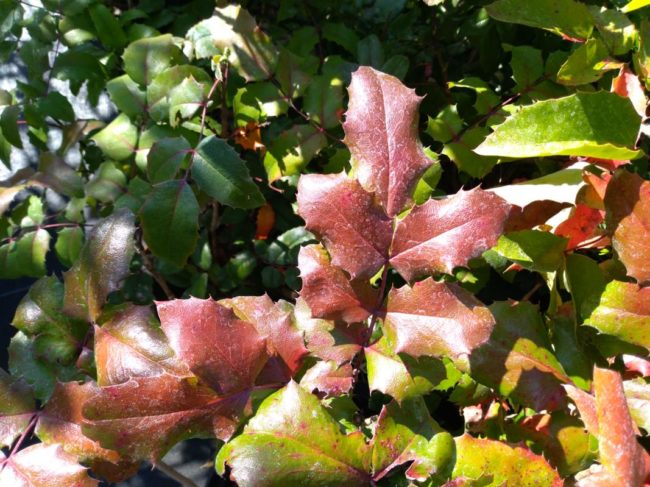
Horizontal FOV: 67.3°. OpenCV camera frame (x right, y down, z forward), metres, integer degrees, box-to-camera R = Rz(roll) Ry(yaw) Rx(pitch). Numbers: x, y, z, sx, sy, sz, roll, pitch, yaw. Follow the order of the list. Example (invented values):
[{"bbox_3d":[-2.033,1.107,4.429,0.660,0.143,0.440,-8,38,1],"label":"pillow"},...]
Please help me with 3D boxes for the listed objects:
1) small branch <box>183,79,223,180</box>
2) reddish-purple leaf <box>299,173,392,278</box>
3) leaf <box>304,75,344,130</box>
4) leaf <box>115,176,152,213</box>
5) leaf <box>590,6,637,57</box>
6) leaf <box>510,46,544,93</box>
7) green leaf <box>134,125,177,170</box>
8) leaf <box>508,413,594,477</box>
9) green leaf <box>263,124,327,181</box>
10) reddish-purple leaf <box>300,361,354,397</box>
[{"bbox_3d":[-0.122,-0.116,0.490,0.006,0.006,0.111,16,73,5],"label":"small branch"},{"bbox_3d":[0.011,-0.016,0.301,0.046,0.018,0.082,-39,64,-10],"label":"reddish-purple leaf"},{"bbox_3d":[-0.002,-0.169,0.580,0.045,0.015,0.071,0,70,0],"label":"leaf"},{"bbox_3d":[-0.184,-0.048,0.470,0.043,0.012,0.046,-39,70,-9],"label":"leaf"},{"bbox_3d":[0.222,-0.163,0.375,0.033,0.014,0.050,27,74,15],"label":"leaf"},{"bbox_3d":[0.220,-0.189,0.530,0.034,0.053,0.010,-2,-2,17],"label":"leaf"},{"bbox_3d":[-0.142,-0.086,0.410,0.039,0.010,0.042,-36,72,-21],"label":"green leaf"},{"bbox_3d":[0.176,0.156,0.380,0.069,0.020,0.052,17,67,7],"label":"leaf"},{"bbox_3d":[-0.025,-0.075,0.410,0.064,0.012,0.047,-43,72,-8],"label":"green leaf"},{"bbox_3d":[0.002,0.088,0.315,0.035,0.015,0.024,-6,66,-3],"label":"reddish-purple leaf"}]

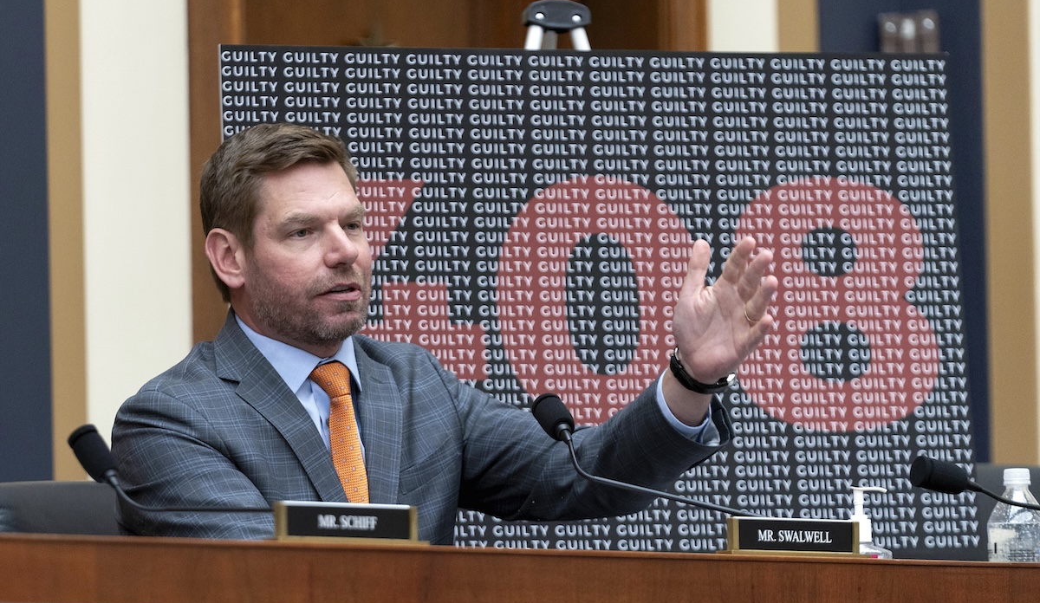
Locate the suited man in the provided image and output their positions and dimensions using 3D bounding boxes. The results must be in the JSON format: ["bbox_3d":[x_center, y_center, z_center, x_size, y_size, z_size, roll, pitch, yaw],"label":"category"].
[{"bbox_3d":[-0.140,0.455,6.400,0.600,1.320,0.780,-1,-1,-35],"label":"suited man"}]

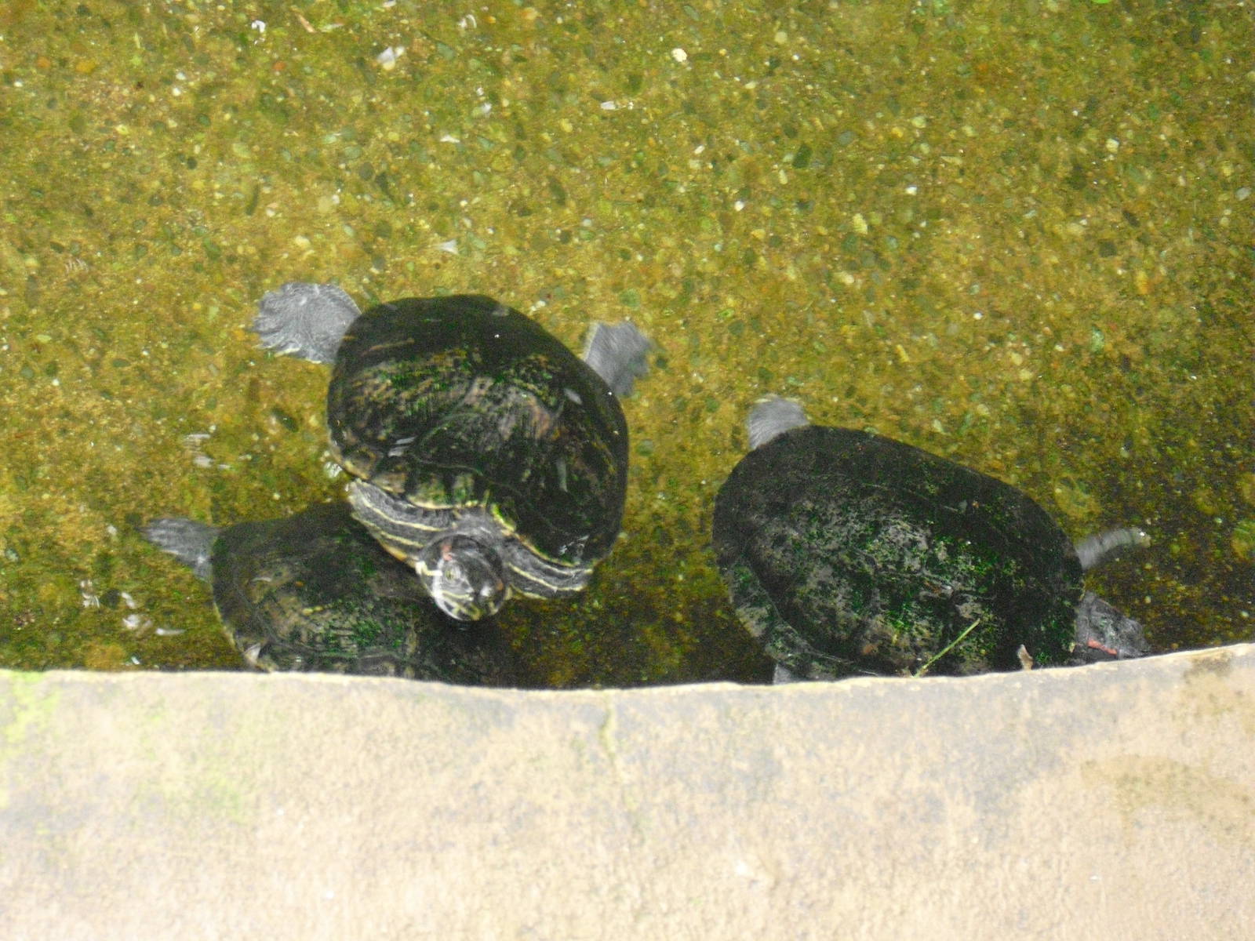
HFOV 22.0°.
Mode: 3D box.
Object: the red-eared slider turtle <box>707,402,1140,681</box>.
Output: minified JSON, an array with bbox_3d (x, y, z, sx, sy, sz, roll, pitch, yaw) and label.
[{"bbox_3d":[0.183,0.067,1.950,0.275,0.095,0.190,14,58,9],"label":"red-eared slider turtle"}]

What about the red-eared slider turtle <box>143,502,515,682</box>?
[{"bbox_3d":[-0.172,0.084,1.940,0.230,0.080,0.165,4,57,3],"label":"red-eared slider turtle"}]

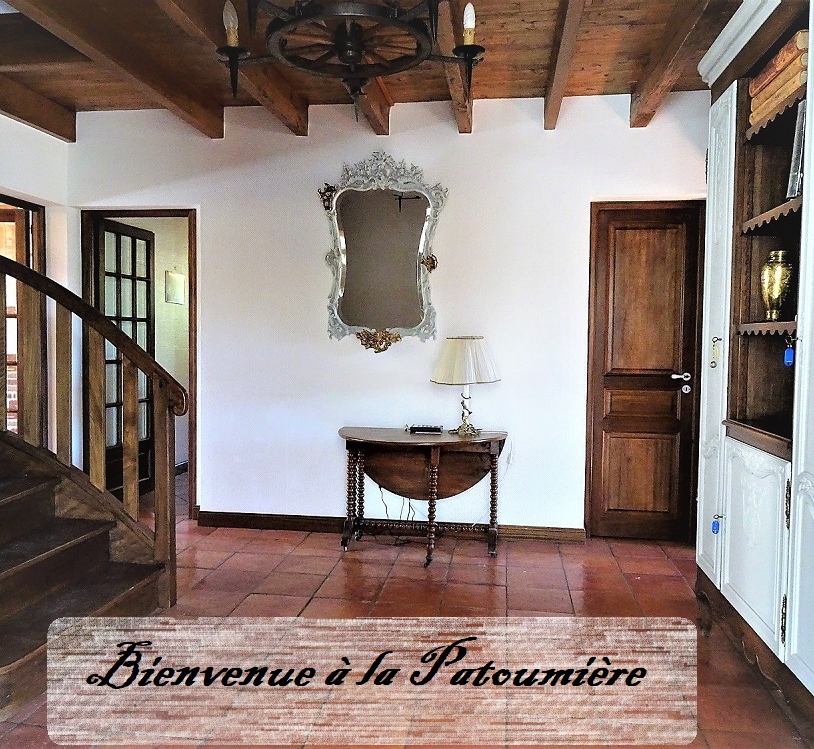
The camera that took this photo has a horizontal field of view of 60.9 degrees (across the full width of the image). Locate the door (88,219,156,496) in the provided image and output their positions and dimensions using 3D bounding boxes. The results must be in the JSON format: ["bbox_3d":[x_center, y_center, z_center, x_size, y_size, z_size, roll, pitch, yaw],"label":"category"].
[{"bbox_3d":[-2.095,-0.074,5.195,0.045,2.060,0.716,1,3,8],"label":"door"}]

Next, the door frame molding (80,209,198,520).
[{"bbox_3d":[-1.825,-0.069,4.791,0.872,2.118,0.090,1,3,8],"label":"door frame molding"}]

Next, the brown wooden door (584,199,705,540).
[{"bbox_3d":[1.484,-0.005,4.327,0.700,2.114,0.080,1,3,8],"label":"brown wooden door"}]

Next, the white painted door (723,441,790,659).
[{"bbox_3d":[1.214,0.557,2.407,0.035,0.609,0.622,1,3,8],"label":"white painted door"}]

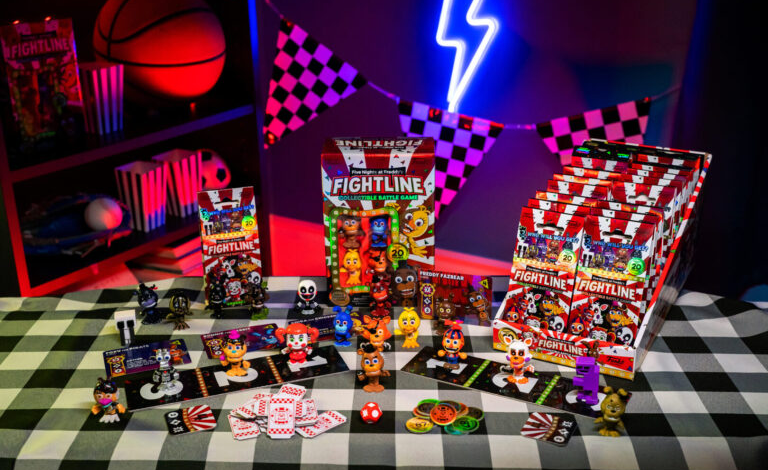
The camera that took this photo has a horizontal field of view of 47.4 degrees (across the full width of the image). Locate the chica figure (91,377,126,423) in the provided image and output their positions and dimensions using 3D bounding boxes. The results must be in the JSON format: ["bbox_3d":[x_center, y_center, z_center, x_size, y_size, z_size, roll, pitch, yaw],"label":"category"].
[{"bbox_3d":[-0.304,0.182,0.968,0.037,0.050,0.030,-2,20,-6],"label":"chica figure"}]

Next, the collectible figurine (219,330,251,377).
[{"bbox_3d":[-0.159,0.124,0.934,0.033,0.050,0.029,-2,20,-4],"label":"collectible figurine"}]

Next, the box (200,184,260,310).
[{"bbox_3d":[-0.192,0.013,1.091,0.069,0.154,0.033,-6,21,-14],"label":"box"}]

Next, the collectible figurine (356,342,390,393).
[{"bbox_3d":[-0.011,0.154,1.025,0.040,0.059,0.031,1,20,4],"label":"collectible figurine"}]

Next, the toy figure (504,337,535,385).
[{"bbox_3d":[0.159,0.148,1.041,0.041,0.059,0.028,8,21,23],"label":"toy figure"}]

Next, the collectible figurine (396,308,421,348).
[{"bbox_3d":[0.031,0.119,1.131,0.034,0.054,0.028,1,20,5],"label":"collectible figurine"}]

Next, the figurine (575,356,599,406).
[{"bbox_3d":[0.231,0.165,0.996,0.030,0.056,0.021,10,22,26],"label":"figurine"}]

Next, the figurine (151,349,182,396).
[{"bbox_3d":[-0.224,0.138,0.903,0.028,0.047,0.026,-7,21,-17],"label":"figurine"}]

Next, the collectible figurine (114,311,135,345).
[{"bbox_3d":[-0.297,0.108,1.007,0.024,0.037,0.017,-8,22,-20],"label":"collectible figurine"}]

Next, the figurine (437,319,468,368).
[{"bbox_3d":[0.074,0.116,0.944,0.032,0.055,0.028,4,21,13],"label":"figurine"}]

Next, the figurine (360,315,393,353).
[{"bbox_3d":[-0.009,0.111,0.977,0.035,0.046,0.030,0,20,0],"label":"figurine"}]

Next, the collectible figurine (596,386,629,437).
[{"bbox_3d":[0.214,0.165,0.826,0.031,0.048,0.028,5,21,16],"label":"collectible figurine"}]

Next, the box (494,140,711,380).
[{"bbox_3d":[0.317,0.011,1.227,0.179,0.188,0.415,10,22,26],"label":"box"}]

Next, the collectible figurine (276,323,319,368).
[{"bbox_3d":[-0.095,0.117,0.959,0.048,0.045,0.028,-3,21,-6],"label":"collectible figurine"}]

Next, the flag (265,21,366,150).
[{"bbox_3d":[-0.189,-0.291,1.891,0.225,0.260,0.013,38,29,7],"label":"flag"}]

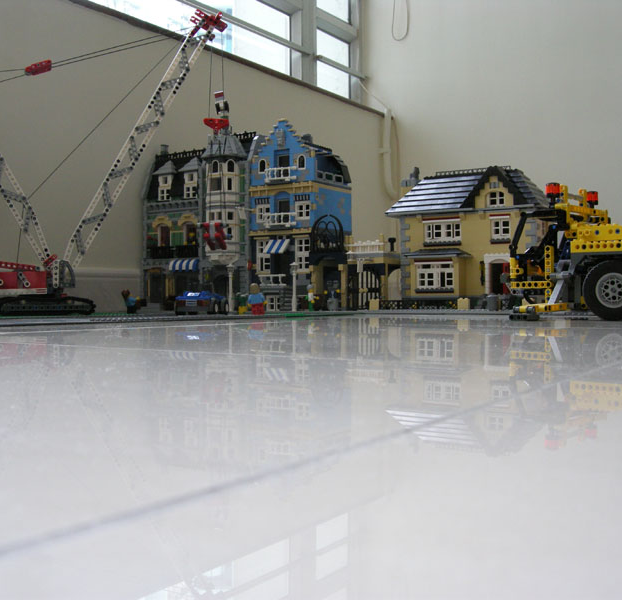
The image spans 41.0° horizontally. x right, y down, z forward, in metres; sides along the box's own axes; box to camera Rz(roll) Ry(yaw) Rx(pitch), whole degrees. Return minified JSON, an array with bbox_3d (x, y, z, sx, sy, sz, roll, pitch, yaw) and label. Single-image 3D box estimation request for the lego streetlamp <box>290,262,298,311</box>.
[{"bbox_3d":[-0.026,-0.021,1.305,0.014,0.077,0.014,0,0,0],"label":"lego streetlamp"}]

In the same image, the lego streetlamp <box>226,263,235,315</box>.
[{"bbox_3d":[-0.131,-0.021,1.355,0.014,0.077,0.014,0,0,0],"label":"lego streetlamp"}]

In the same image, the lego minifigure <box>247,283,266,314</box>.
[{"bbox_3d":[-0.070,-0.002,1.070,0.025,0.041,0.015,-6,0,8],"label":"lego minifigure"}]

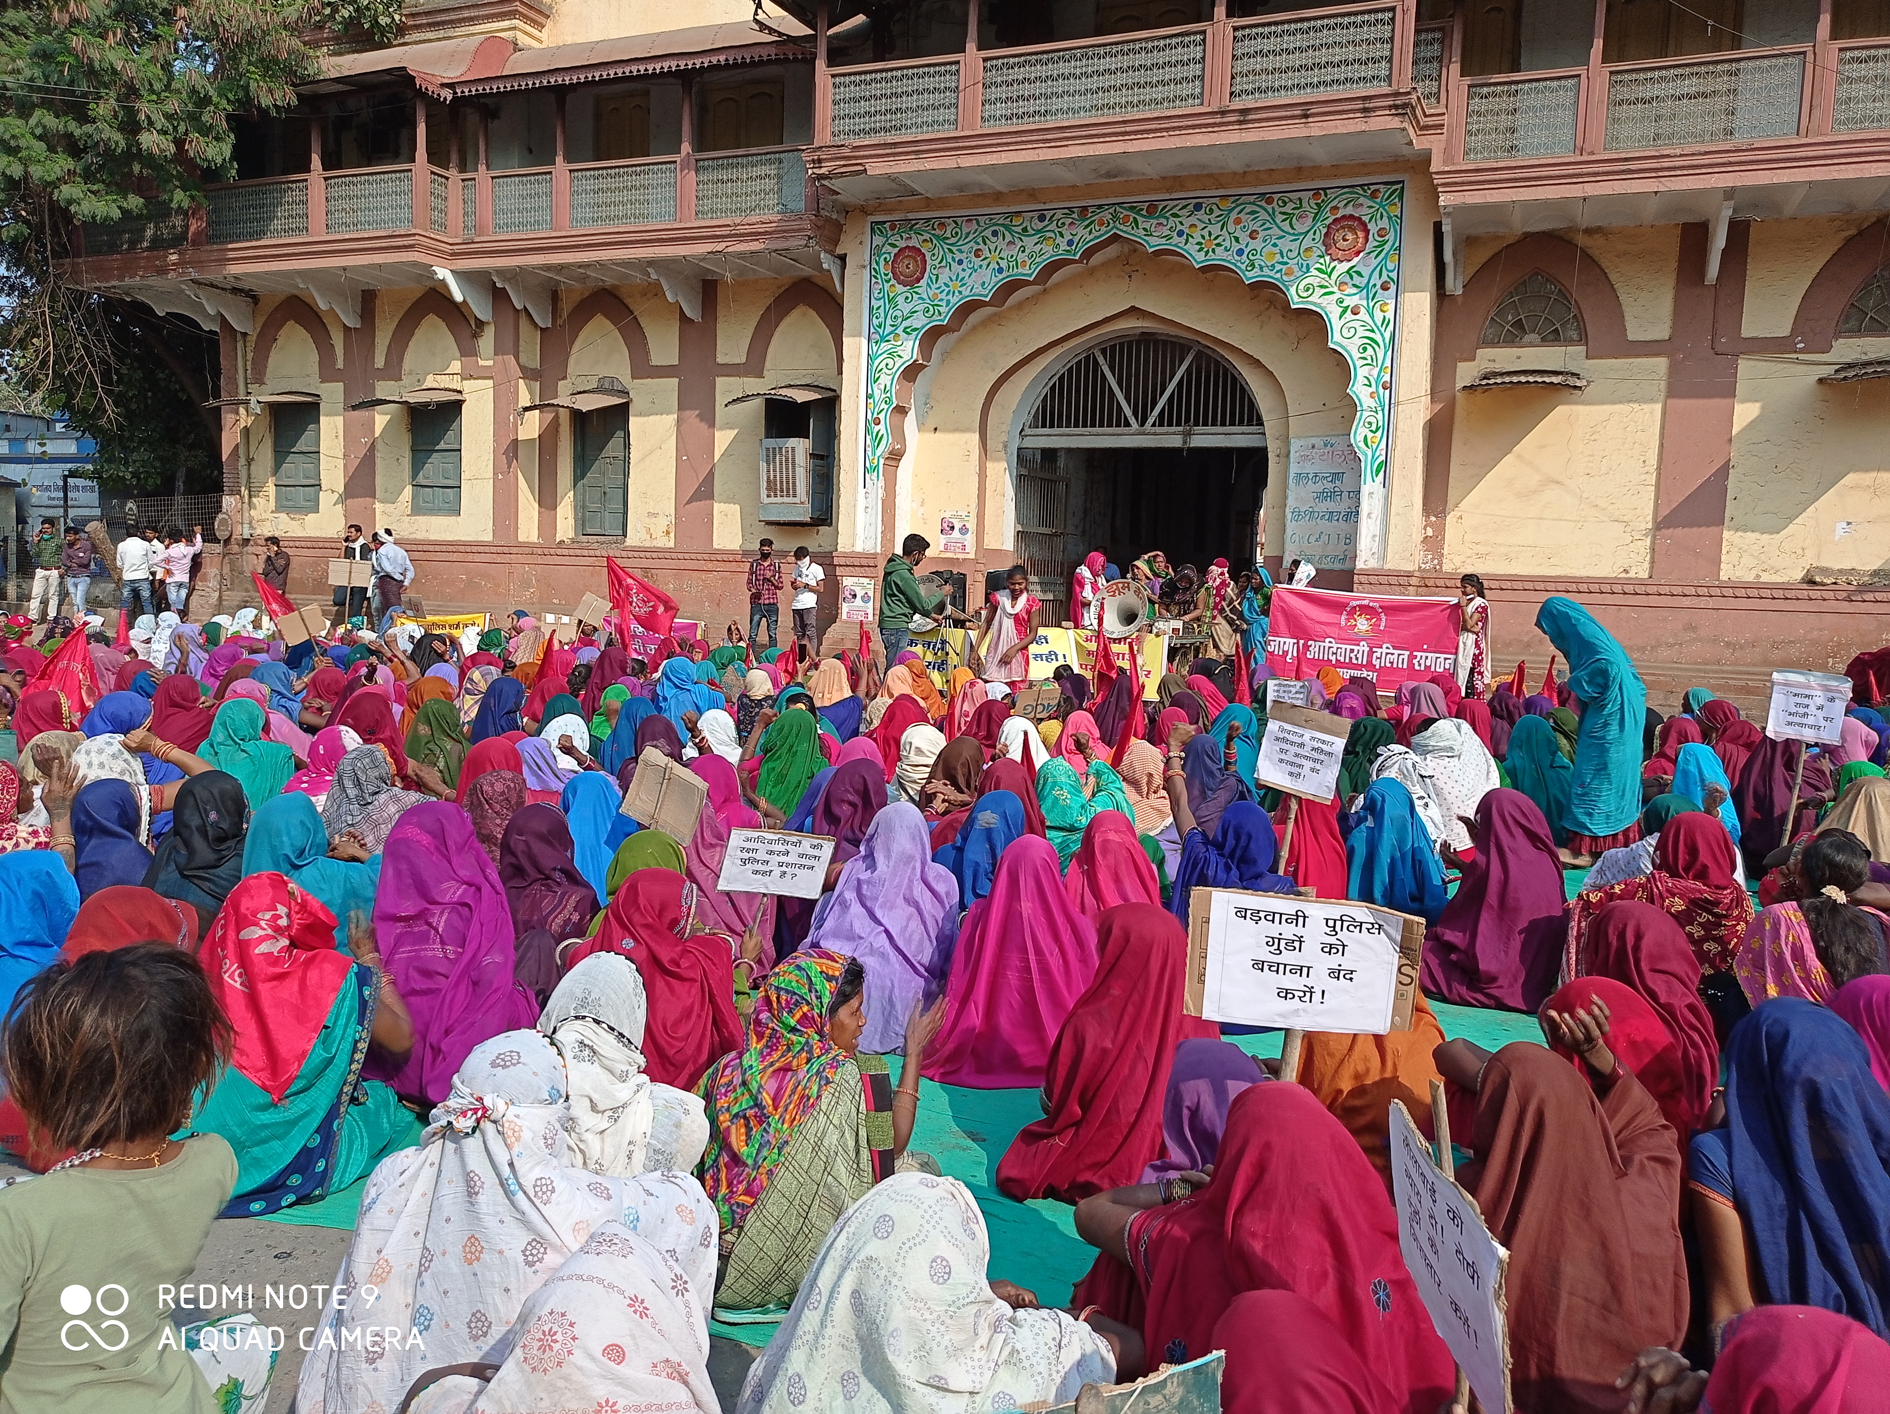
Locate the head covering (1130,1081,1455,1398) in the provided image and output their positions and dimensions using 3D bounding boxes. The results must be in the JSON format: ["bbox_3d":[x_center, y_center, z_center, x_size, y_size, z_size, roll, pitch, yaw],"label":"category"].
[{"bbox_3d":[0.605,0.978,2.657,0.540,0.690,0.460,1,6,-11],"label":"head covering"}]

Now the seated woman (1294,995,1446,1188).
[{"bbox_3d":[0.927,0.896,3.494,0.460,0.740,0.580,2,5,0],"label":"seated woman"}]

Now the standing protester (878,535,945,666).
[{"bbox_3d":[-0.268,-0.473,12.314,0.500,1.740,0.480,0,6,-22],"label":"standing protester"}]

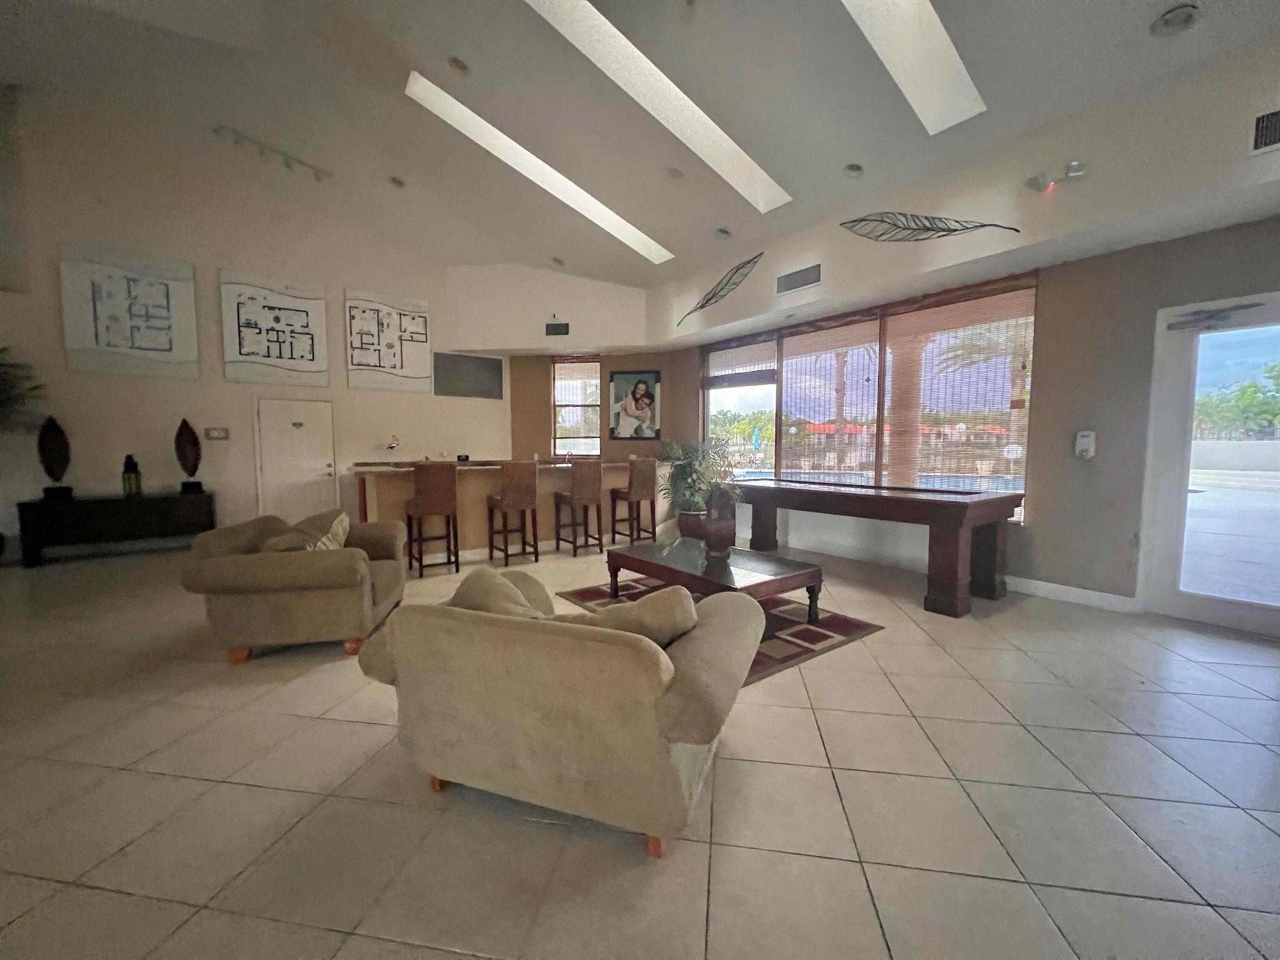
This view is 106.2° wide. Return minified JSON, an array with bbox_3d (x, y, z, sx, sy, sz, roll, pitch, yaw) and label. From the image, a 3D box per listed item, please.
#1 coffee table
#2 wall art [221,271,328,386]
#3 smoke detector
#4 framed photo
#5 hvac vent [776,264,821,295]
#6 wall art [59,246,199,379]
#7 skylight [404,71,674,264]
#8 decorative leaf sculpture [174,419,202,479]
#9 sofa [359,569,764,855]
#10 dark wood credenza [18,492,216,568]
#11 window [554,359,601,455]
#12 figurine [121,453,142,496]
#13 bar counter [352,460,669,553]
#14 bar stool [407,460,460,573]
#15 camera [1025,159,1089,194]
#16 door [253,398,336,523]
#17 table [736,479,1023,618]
[{"bbox_3d":[0.549,0.869,4.044,0.938,0.436,1.514,-3,5,-38],"label":"coffee table"},{"bbox_3d":[-5.234,-2.141,6.934,1.210,1.530,0.045,-3,5,-35],"label":"wall art"},{"bbox_3d":[3.184,-2.713,2.863,0.190,0.050,0.190,18,-7,-34],"label":"smoke detector"},{"bbox_3d":[-0.084,-1.274,8.252,0.890,1.170,0.050,1,4,15],"label":"framed photo"},{"bbox_3d":[1.759,-2.207,5.318,0.041,0.210,0.555,-3,5,-38],"label":"hvac vent"},{"bbox_3d":[-6.284,-2.033,5.966,1.148,1.466,0.034,-3,5,-37],"label":"wall art"},{"bbox_3d":[-0.948,-3.495,5.678,3.400,0.100,0.370,18,-7,-34],"label":"skylight"},{"bbox_3d":[-5.817,-0.399,6.186,0.253,0.781,0.068,-3,5,-37],"label":"decorative leaf sculpture"},{"bbox_3d":[-0.239,0.814,2.116,1.466,0.822,0.959,1,4,20],"label":"sofa"},{"bbox_3d":[-6.436,0.594,6.056,1.640,0.770,0.400,-3,5,-35],"label":"dark wood credenza"},{"bbox_3d":[-1.113,-1.290,8.493,0.837,1.692,0.110,0,4,8],"label":"window"},{"bbox_3d":[-6.375,-0.052,6.044,0.170,0.530,0.150,-3,5,-35],"label":"figurine"},{"bbox_3d":[-1.433,0.373,6.360,4.100,1.140,0.800,-3,5,-35],"label":"bar counter"},{"bbox_3d":[-2.266,0.406,5.247,0.425,1.215,0.459,-3,5,-35],"label":"bar stool"},{"bbox_3d":[3.080,-2.240,3.554,0.123,0.164,0.329,-3,5,-38],"label":"camera"},{"bbox_3d":[-5.097,-0.138,7.180,0.930,2.070,0.080,-3,5,-35],"label":"door"},{"bbox_3d":[2.103,0.541,5.063,1.130,0.934,2.740,-3,5,-38],"label":"table"}]

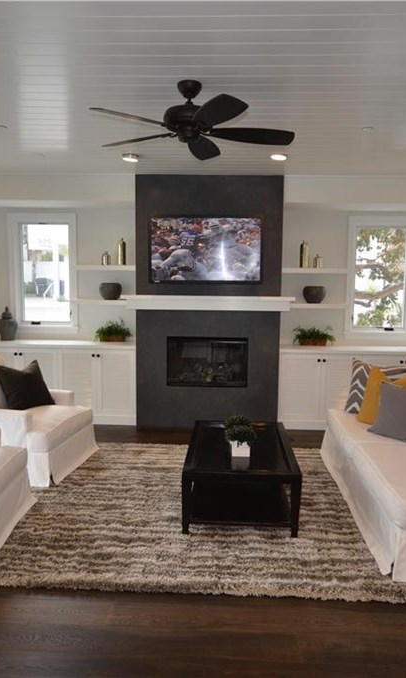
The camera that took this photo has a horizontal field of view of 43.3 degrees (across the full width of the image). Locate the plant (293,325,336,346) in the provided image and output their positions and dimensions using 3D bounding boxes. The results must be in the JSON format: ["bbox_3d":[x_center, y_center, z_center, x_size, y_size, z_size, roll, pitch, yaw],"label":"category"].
[{"bbox_3d":[1.295,-0.031,5.940,0.485,0.264,0.278,1,6,2],"label":"plant"}]

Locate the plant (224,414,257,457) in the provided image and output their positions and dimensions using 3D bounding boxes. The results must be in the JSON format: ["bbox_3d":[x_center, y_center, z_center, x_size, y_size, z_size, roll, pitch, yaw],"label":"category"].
[{"bbox_3d":[0.259,0.676,3.600,0.211,0.288,0.211,1,6,2],"label":"plant"}]

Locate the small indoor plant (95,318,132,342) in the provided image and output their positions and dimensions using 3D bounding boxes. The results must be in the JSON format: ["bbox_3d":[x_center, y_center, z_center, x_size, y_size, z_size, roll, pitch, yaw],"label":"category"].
[{"bbox_3d":[-1.062,-0.096,6.065,0.429,0.308,0.270,1,6,2],"label":"small indoor plant"}]

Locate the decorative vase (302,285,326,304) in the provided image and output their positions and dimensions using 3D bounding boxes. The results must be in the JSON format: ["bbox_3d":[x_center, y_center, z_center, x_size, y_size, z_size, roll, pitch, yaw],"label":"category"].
[{"bbox_3d":[1.248,-0.489,5.713,0.261,0.194,0.261,1,6,2],"label":"decorative vase"}]

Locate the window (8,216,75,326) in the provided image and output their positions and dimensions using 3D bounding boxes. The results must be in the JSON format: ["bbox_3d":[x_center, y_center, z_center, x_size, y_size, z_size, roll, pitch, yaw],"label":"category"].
[{"bbox_3d":[-1.877,-0.791,5.997,0.798,1.343,0.103,1,6,2],"label":"window"}]

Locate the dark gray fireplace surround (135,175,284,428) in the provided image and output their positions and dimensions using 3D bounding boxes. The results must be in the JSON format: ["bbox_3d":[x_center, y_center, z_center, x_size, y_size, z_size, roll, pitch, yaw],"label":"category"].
[{"bbox_3d":[0.062,-0.377,5.643,1.522,2.686,0.569,1,6,2],"label":"dark gray fireplace surround"}]

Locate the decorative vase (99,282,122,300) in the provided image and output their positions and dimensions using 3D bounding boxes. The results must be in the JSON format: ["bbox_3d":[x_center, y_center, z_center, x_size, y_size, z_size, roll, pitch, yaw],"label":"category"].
[{"bbox_3d":[-1.086,-0.555,6.004,0.267,0.197,0.267,1,6,2],"label":"decorative vase"}]

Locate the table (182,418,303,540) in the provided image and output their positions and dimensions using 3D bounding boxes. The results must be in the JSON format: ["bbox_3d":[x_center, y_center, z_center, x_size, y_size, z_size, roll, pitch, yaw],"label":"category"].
[{"bbox_3d":[0.271,0.977,3.793,0.746,0.401,1.193,1,6,2],"label":"table"}]

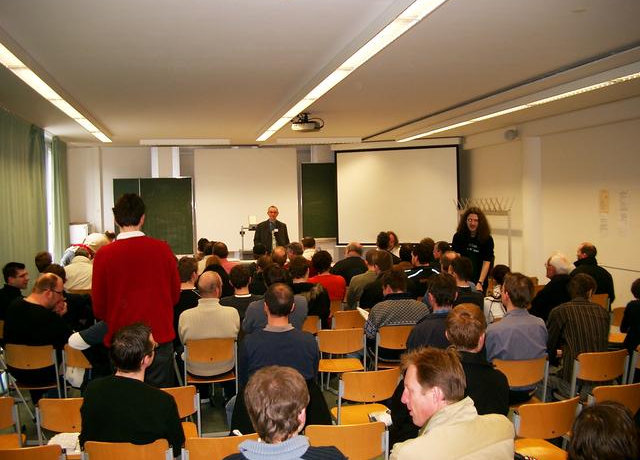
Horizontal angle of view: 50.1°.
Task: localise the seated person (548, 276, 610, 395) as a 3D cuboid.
[{"bbox_3d":[1.747,0.946,4.740,0.530,1.280,0.780,-2,3,-19],"label":"seated person"}]

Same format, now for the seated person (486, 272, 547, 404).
[{"bbox_3d":[1.195,0.954,4.889,0.500,1.350,0.780,-2,3,-13],"label":"seated person"}]

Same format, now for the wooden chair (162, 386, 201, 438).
[{"bbox_3d":[-0.924,1.275,4.023,0.430,0.805,0.500,-2,3,-14],"label":"wooden chair"}]

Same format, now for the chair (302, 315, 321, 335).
[{"bbox_3d":[-0.225,1.171,6.331,0.430,0.810,0.500,-2,3,-11],"label":"chair"}]

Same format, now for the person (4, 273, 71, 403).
[{"bbox_3d":[-2.120,0.981,5.362,0.540,1.310,0.760,0,3,21],"label":"person"}]

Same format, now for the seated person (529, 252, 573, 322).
[{"bbox_3d":[2.125,0.856,6.335,0.520,1.310,0.800,-3,3,-29],"label":"seated person"}]

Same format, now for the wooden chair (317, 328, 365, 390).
[{"bbox_3d":[0.150,1.209,5.872,0.430,0.800,0.500,-2,3,-8],"label":"wooden chair"}]

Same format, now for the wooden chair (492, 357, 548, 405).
[{"bbox_3d":[1.254,1.206,4.640,0.430,0.810,0.500,-2,3,-11],"label":"wooden chair"}]

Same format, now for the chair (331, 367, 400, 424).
[{"bbox_3d":[0.258,1.235,4.325,0.430,0.805,0.500,-2,3,-14],"label":"chair"}]

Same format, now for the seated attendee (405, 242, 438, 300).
[{"bbox_3d":[1.068,0.802,7.940,0.500,1.390,0.780,-2,3,-11],"label":"seated attendee"}]

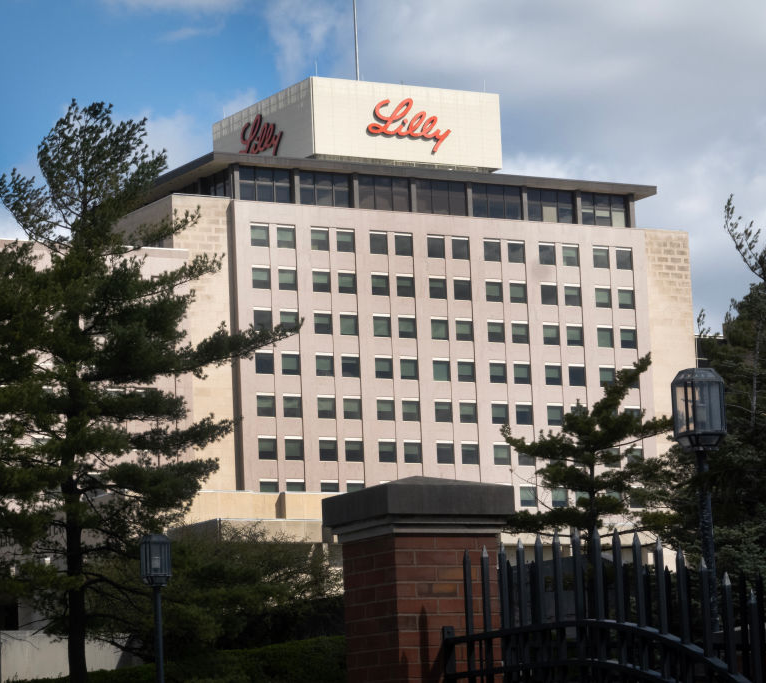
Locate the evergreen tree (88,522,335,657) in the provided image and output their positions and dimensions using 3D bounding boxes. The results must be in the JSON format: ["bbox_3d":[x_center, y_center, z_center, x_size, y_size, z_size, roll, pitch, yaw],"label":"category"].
[{"bbox_3d":[-3.174,5.149,57.749,5.000,3.300,4.400,-2,-9,0],"label":"evergreen tree"}]

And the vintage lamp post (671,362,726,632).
[{"bbox_3d":[3.066,2.574,27.943,0.490,4.700,0.490,2,-10,-25],"label":"vintage lamp post"}]

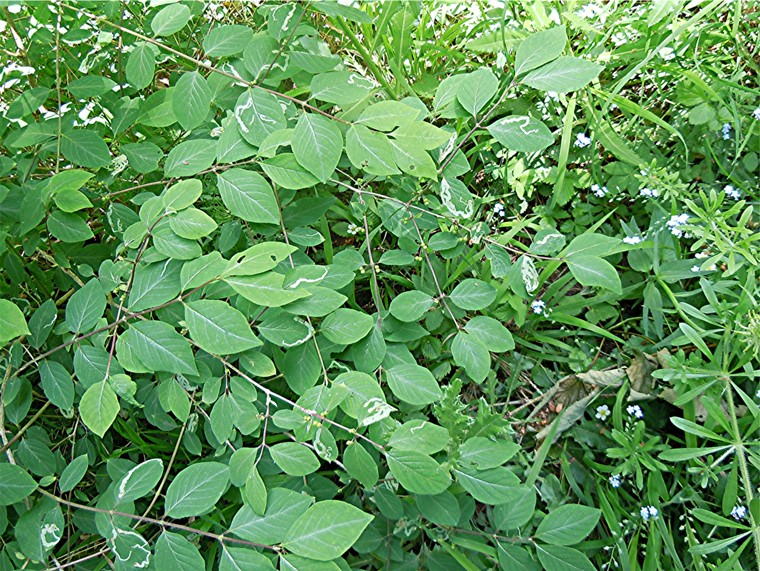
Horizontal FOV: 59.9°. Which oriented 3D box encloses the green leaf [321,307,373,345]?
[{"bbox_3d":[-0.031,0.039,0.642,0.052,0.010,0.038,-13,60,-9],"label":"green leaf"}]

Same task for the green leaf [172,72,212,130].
[{"bbox_3d":[-0.202,-0.199,0.710,0.041,0.010,0.068,4,78,1],"label":"green leaf"}]

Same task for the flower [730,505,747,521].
[{"bbox_3d":[0.359,0.227,0.660,0.016,0.011,0.015,-5,49,6],"label":"flower"}]

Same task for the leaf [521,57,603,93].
[{"bbox_3d":[0.179,-0.207,0.652,0.088,0.011,0.048,-13,57,-9],"label":"leaf"}]

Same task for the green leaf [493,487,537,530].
[{"bbox_3d":[0.121,0.200,0.590,0.031,0.010,0.049,41,71,17],"label":"green leaf"}]

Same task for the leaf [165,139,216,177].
[{"bbox_3d":[-0.193,-0.129,0.680,0.068,0.010,0.047,-39,71,-16],"label":"leaf"}]

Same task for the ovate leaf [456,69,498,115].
[{"bbox_3d":[0.099,-0.195,0.672,0.042,0.011,0.061,11,68,5],"label":"ovate leaf"}]

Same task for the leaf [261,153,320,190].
[{"bbox_3d":[-0.091,-0.115,0.672,0.070,0.011,0.043,20,57,14],"label":"leaf"}]

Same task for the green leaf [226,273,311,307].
[{"bbox_3d":[-0.104,0.004,0.610,0.085,0.012,0.033,9,50,8],"label":"green leaf"}]

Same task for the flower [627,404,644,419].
[{"bbox_3d":[0.287,0.141,0.740,0.019,0.012,0.017,-4,52,5],"label":"flower"}]

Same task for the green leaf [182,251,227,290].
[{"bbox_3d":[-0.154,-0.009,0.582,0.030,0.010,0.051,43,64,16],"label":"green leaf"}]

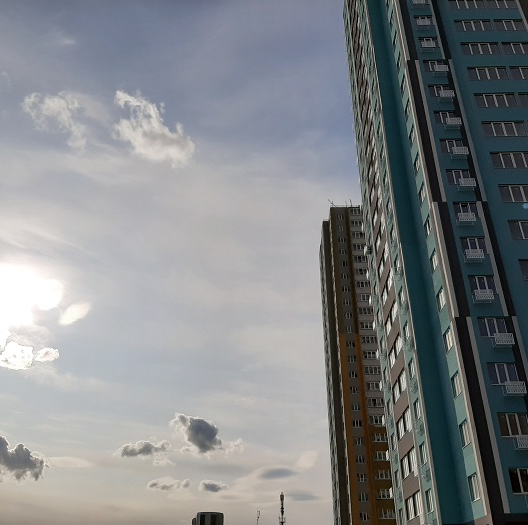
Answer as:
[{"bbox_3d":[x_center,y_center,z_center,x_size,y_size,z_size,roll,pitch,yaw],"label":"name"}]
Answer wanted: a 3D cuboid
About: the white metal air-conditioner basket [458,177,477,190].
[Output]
[{"bbox_3d":[14.508,-5.600,37.658,1.115,0.673,0.525,0,-30,1],"label":"white metal air-conditioner basket"}]

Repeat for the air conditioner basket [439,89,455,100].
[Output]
[{"bbox_3d":[14.344,-13.059,41.316,1.087,0.621,0.522,0,-30,1],"label":"air conditioner basket"}]

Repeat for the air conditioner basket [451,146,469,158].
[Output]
[{"bbox_3d":[14.311,-7.984,38.431,1.114,0.615,0.528,0,-30,1],"label":"air conditioner basket"}]

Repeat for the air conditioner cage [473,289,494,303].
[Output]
[{"bbox_3d":[13.588,2.110,32.575,1.087,0.652,0.503,0,-30,1],"label":"air conditioner cage"}]

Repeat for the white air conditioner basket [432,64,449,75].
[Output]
[{"bbox_3d":[14.351,-15.516,42.635,1.087,0.652,0.503,0,-30,1],"label":"white air conditioner basket"}]

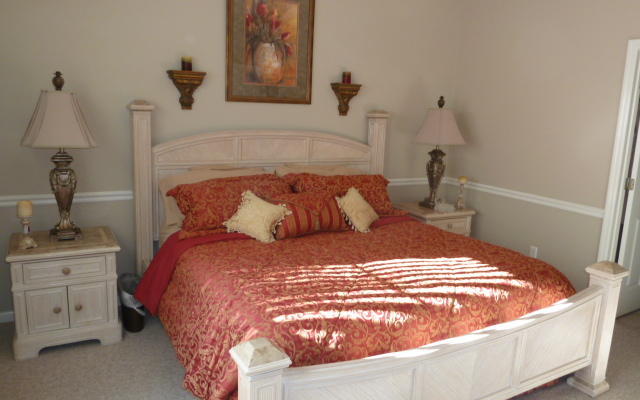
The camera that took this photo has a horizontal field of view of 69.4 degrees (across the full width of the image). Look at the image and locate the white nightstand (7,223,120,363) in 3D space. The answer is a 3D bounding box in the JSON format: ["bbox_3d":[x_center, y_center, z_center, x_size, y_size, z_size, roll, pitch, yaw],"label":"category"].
[{"bbox_3d":[-1.600,0.552,2.933,0.587,0.605,0.551,-4,12,-29],"label":"white nightstand"}]

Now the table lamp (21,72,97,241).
[{"bbox_3d":[-1.592,-0.260,2.847,0.399,1.024,0.362,-4,12,-29],"label":"table lamp"}]

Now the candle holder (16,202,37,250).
[{"bbox_3d":[-1.781,0.152,2.821,0.110,0.268,0.110,-4,12,-29],"label":"candle holder"}]

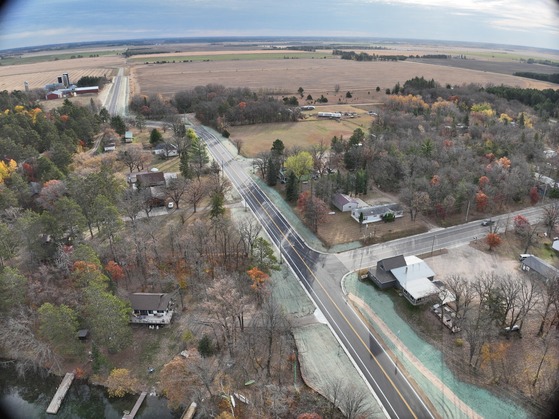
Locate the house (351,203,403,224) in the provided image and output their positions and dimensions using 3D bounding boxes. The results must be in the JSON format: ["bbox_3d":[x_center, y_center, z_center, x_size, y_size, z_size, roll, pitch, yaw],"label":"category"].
[{"bbox_3d":[43.150,0.850,169.210,21.400,4.800,8.460,-8,25,-18],"label":"house"}]

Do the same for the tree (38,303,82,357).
[{"bbox_3d":[-52.200,29.500,92.900,8.900,15.500,8.900,0,24,0],"label":"tree"}]

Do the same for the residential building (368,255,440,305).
[{"bbox_3d":[38.600,20.860,118.240,16.000,7.000,16.500,-8,25,-16],"label":"residential building"}]

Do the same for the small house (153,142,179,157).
[{"bbox_3d":[-69.540,-36.620,238.470,14.000,4.900,10.000,-2,25,-5],"label":"small house"}]

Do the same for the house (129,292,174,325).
[{"bbox_3d":[-35.700,27.710,110.910,11.200,6.200,11.500,0,24,0],"label":"house"}]

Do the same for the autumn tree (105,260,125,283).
[{"bbox_3d":[-52.560,20.460,123.000,6.160,9.570,6.160,0,24,0],"label":"autumn tree"}]

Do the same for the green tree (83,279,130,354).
[{"bbox_3d":[-40.700,27.300,92.800,9.600,19.500,9.600,0,24,0],"label":"green tree"}]

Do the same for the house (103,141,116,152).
[{"bbox_3d":[-115.000,-42.210,262.240,7.500,4.000,6.800,-10,26,-22],"label":"house"}]

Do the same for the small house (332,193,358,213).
[{"bbox_3d":[28.210,-2.970,164.380,7.200,4.300,9.000,-9,26,-20],"label":"small house"}]

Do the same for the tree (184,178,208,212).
[{"bbox_3d":[-38.160,-6.140,173.860,10.010,15.950,10.010,0,24,0],"label":"tree"}]

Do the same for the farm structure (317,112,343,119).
[{"bbox_3d":[48.000,-90.280,369.460,22.000,3.800,5.500,8,25,17],"label":"farm structure"}]

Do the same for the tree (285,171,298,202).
[{"bbox_3d":[5.700,-10.300,177.100,6.000,15.200,6.000,0,24,0],"label":"tree"}]

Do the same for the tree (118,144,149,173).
[{"bbox_3d":[-77.630,-27.380,206.050,14.500,13.500,13.000,-9,26,-19],"label":"tree"}]

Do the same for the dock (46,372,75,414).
[{"bbox_3d":[-50.020,42.190,89.140,2.030,0.500,10.890,-2,24,-6],"label":"dock"}]

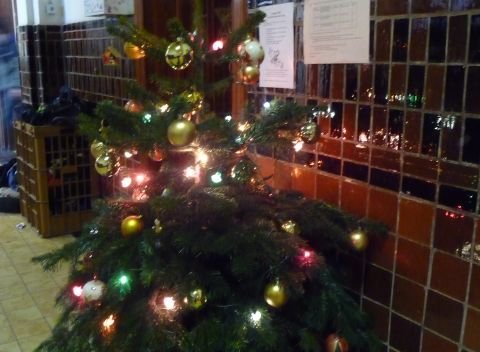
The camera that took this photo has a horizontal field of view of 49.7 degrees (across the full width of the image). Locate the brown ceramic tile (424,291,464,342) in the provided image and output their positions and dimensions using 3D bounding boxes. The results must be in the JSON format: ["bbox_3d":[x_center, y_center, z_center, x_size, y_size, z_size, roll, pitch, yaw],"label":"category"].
[{"bbox_3d":[0.576,0.397,1.461,0.010,0.120,0.117,-9,16,-32],"label":"brown ceramic tile"}]

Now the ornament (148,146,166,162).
[{"bbox_3d":[-0.255,-0.068,1.600,0.056,0.056,0.056,0,13,0],"label":"ornament"}]

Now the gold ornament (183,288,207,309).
[{"bbox_3d":[-0.117,0.328,1.390,0.053,0.057,0.053,-1,14,-5],"label":"gold ornament"}]

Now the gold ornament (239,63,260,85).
[{"bbox_3d":[0.028,-0.295,1.500,0.058,0.063,0.058,-1,14,-5],"label":"gold ornament"}]

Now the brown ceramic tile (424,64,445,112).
[{"bbox_3d":[0.529,-0.235,1.391,0.012,0.122,0.057,-10,17,-33],"label":"brown ceramic tile"}]

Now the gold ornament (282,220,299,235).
[{"bbox_3d":[0.150,0.153,1.540,0.058,0.055,0.058,0,13,0],"label":"gold ornament"}]

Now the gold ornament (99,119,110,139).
[{"bbox_3d":[-0.421,-0.148,1.610,0.044,0.060,0.044,0,13,0],"label":"gold ornament"}]

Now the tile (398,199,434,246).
[{"bbox_3d":[0.511,0.128,1.495,0.012,0.126,0.122,-9,16,-32],"label":"tile"}]

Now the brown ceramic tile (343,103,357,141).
[{"bbox_3d":[0.358,-0.174,1.662,0.012,0.123,0.056,-9,16,-32],"label":"brown ceramic tile"}]

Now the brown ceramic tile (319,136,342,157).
[{"bbox_3d":[0.309,-0.098,1.764,0.012,0.060,0.118,-10,17,-33],"label":"brown ceramic tile"}]

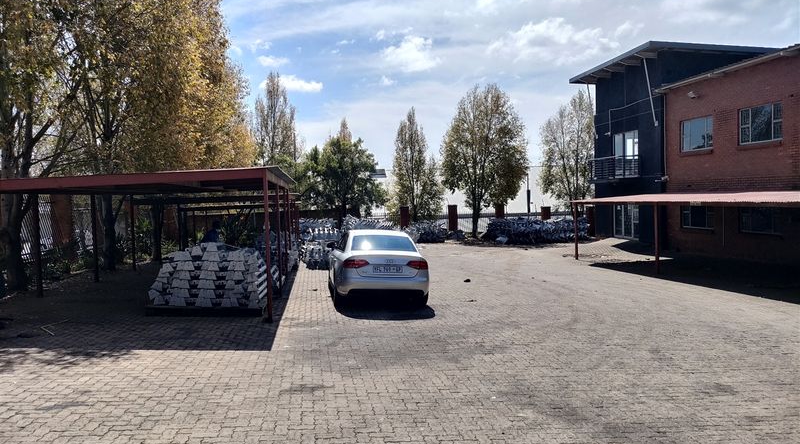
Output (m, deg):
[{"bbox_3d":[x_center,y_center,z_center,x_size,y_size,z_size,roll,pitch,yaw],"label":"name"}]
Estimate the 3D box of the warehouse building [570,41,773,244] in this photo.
[{"bbox_3d":[13.206,-3.302,29.522,7.500,8.300,8.000,-2,3,-7],"label":"warehouse building"}]

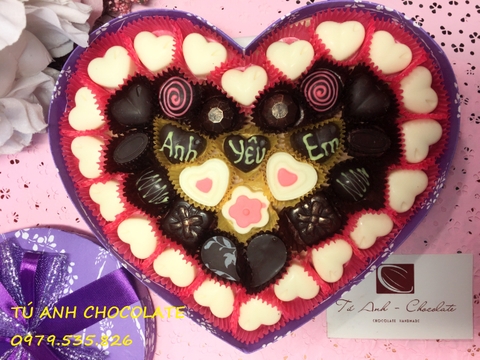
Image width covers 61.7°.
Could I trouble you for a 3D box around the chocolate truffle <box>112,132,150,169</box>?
[{"bbox_3d":[-0.061,-0.018,0.230,0.024,0.014,0.015,-36,93,2],"label":"chocolate truffle"}]

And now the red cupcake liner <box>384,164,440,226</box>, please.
[{"bbox_3d":[0.095,0.007,0.230,0.033,0.020,0.033,0,93,0],"label":"red cupcake liner"}]

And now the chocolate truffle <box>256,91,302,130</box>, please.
[{"bbox_3d":[0.023,-0.040,0.235,0.024,0.018,0.024,0,93,0],"label":"chocolate truffle"}]

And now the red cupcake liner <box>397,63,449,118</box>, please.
[{"bbox_3d":[0.106,-0.052,0.236,0.030,0.019,0.033,-4,93,5],"label":"red cupcake liner"}]

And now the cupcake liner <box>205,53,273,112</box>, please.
[{"bbox_3d":[0.001,-0.054,0.237,0.037,0.022,0.034,0,93,0],"label":"cupcake liner"}]

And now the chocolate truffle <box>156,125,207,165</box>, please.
[{"bbox_3d":[-0.036,-0.021,0.248,0.028,0.015,0.026,12,94,4],"label":"chocolate truffle"}]

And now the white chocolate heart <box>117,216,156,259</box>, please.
[{"bbox_3d":[-0.059,0.033,0.237,0.025,0.014,0.028,-40,89,-1],"label":"white chocolate heart"}]

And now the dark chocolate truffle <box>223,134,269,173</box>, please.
[{"bbox_3d":[0.004,-0.015,0.239,0.028,0.014,0.023,0,89,0],"label":"dark chocolate truffle"}]

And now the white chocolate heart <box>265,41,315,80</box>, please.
[{"bbox_3d":[0.028,-0.067,0.227,0.026,0.014,0.022,0,93,0],"label":"white chocolate heart"}]

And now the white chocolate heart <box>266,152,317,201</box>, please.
[{"bbox_3d":[0.030,-0.002,0.238,0.030,0.014,0.026,28,89,1],"label":"white chocolate heart"}]

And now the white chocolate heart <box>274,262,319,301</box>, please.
[{"bbox_3d":[0.033,0.058,0.234,0.025,0.014,0.022,-6,93,0],"label":"white chocolate heart"}]

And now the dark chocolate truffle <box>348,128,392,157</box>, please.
[{"bbox_3d":[0.072,-0.021,0.229,0.025,0.014,0.017,3,93,0],"label":"dark chocolate truffle"}]

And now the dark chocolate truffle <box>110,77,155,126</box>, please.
[{"bbox_3d":[-0.062,-0.043,0.233,0.026,0.016,0.024,-42,92,2],"label":"dark chocolate truffle"}]

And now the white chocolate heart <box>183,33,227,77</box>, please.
[{"bbox_3d":[-0.021,-0.075,0.243,0.027,0.014,0.026,18,95,3],"label":"white chocolate heart"}]

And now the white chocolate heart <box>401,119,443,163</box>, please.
[{"bbox_3d":[0.104,-0.024,0.238,0.025,0.014,0.028,33,89,1],"label":"white chocolate heart"}]

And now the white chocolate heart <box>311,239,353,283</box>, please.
[{"bbox_3d":[0.052,0.046,0.241,0.023,0.015,0.025,25,93,-1],"label":"white chocolate heart"}]

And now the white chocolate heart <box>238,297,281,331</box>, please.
[{"bbox_3d":[0.011,0.084,0.257,0.028,0.013,0.025,-16,94,8],"label":"white chocolate heart"}]

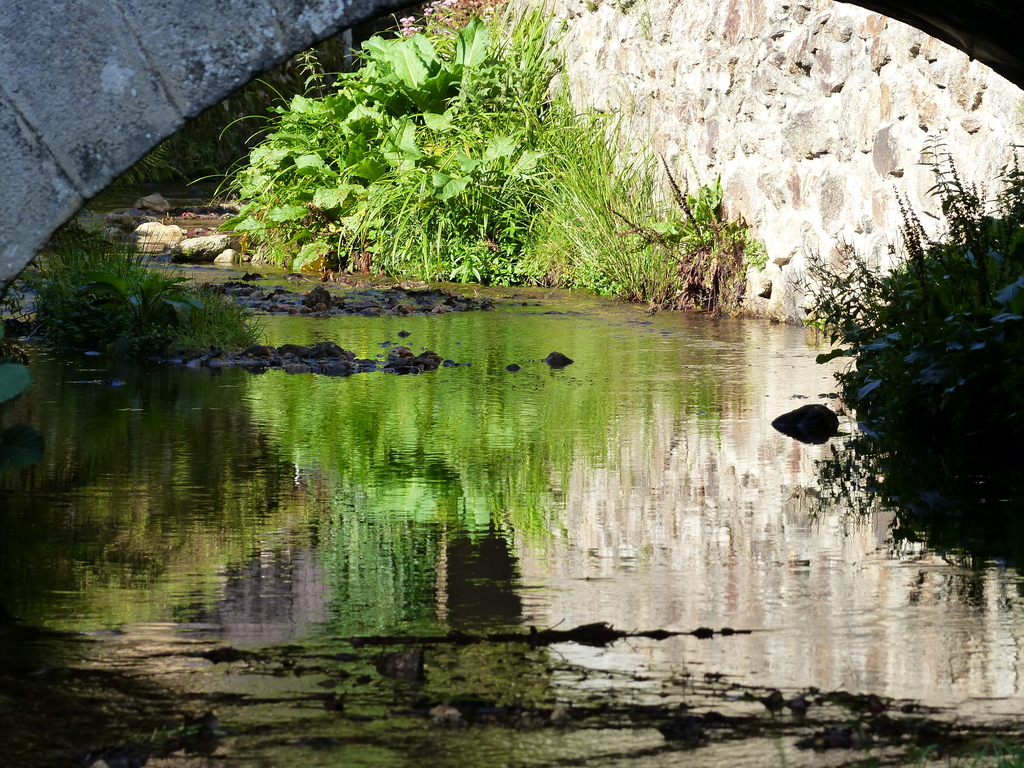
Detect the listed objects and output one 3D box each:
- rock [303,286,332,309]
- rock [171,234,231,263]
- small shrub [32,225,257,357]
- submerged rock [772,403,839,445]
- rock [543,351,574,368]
[{"bbox_3d":[-1.001,-0.450,30.600,0.149,0.118,0.130,0,4,0],"label":"rock"},{"bbox_3d":[-1.760,-0.763,33.600,0.339,0.153,0.240,0,4,0],"label":"rock"},{"bbox_3d":[-1.718,-0.437,27.800,1.038,0.608,0.850,0,4,0],"label":"small shrub"},{"bbox_3d":[1.156,0.156,23.500,0.265,0.158,0.210,0,4,0],"label":"submerged rock"},{"bbox_3d":[0.209,-0.110,26.700,0.139,0.076,0.110,0,4,0],"label":"rock"}]

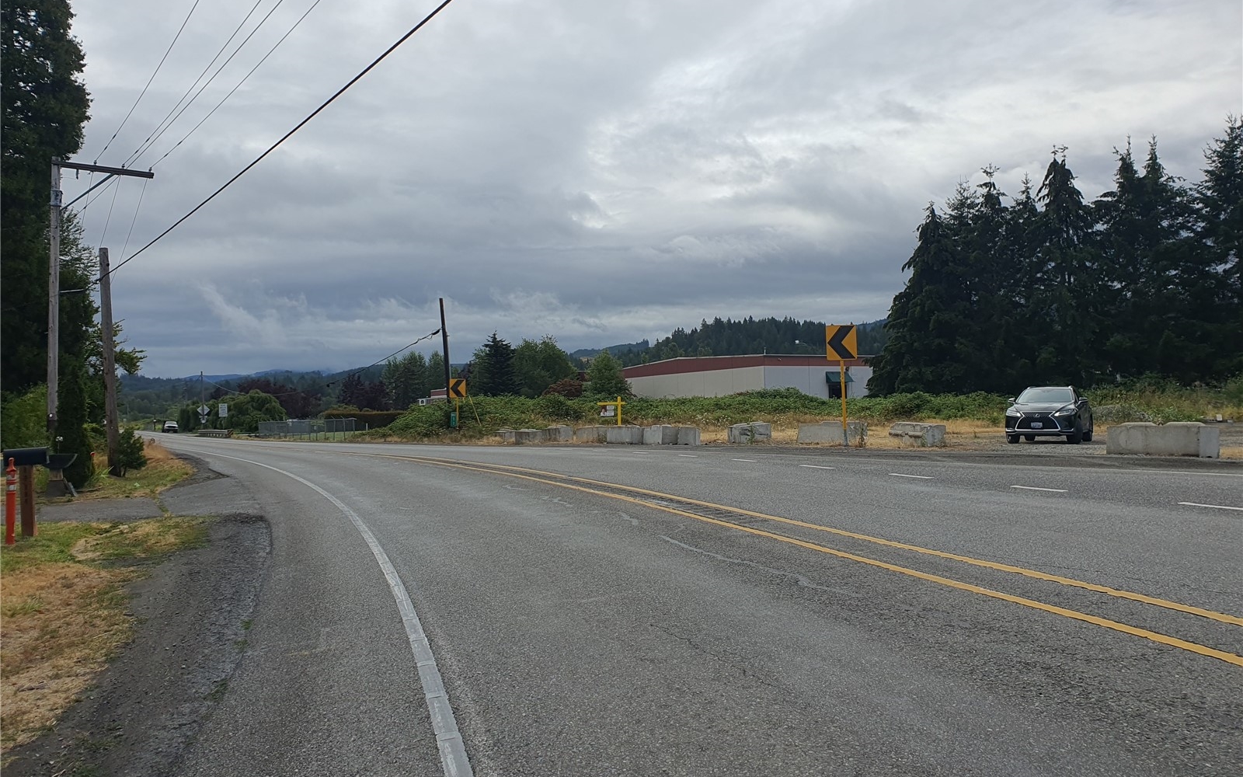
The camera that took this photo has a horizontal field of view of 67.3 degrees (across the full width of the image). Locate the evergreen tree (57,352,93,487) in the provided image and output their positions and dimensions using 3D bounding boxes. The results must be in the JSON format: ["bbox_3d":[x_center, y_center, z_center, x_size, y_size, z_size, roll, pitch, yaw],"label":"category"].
[{"bbox_3d":[-10.300,0.620,17.600,0.750,2.520,0.750,0,0,0],"label":"evergreen tree"}]

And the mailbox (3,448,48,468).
[{"bbox_3d":[-7.845,0.905,12.300,0.500,0.220,0.180,-1,-1,-25],"label":"mailbox"}]

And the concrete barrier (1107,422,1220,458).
[{"bbox_3d":[11.147,1.057,19.279,0.624,0.666,1.960,-1,-1,-27],"label":"concrete barrier"}]

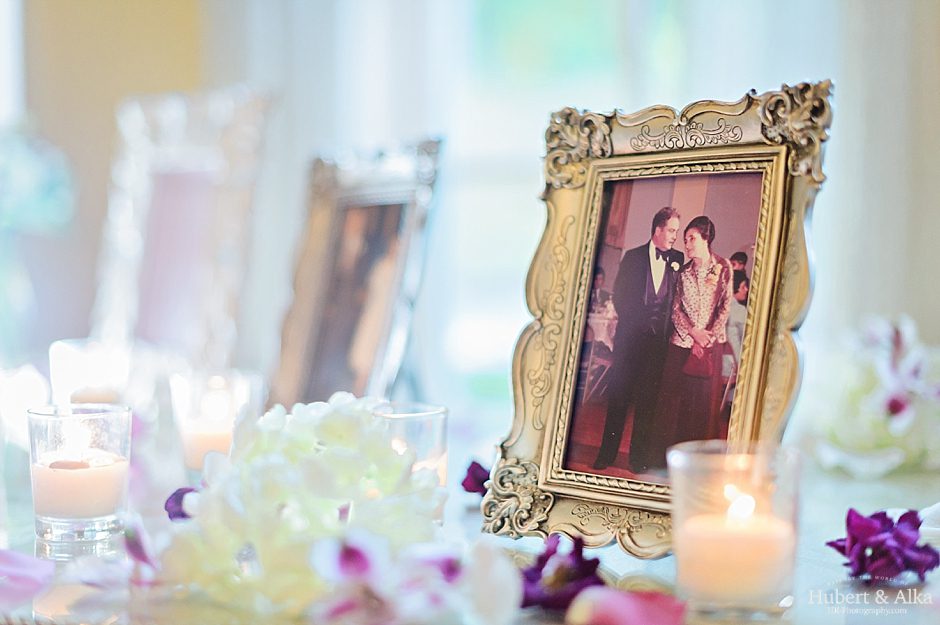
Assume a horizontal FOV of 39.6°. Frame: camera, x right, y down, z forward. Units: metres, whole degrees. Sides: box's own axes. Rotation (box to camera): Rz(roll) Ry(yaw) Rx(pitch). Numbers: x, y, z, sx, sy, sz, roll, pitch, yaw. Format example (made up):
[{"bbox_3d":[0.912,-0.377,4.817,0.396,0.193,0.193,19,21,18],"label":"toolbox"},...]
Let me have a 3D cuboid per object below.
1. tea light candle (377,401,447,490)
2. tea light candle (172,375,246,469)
[{"bbox_3d":[-0.038,0.085,0.710,0.051,0.062,0.051,1,1,-3],"label":"tea light candle"},{"bbox_3d":[-0.170,0.078,0.877,0.051,0.062,0.051,1,1,-11],"label":"tea light candle"}]

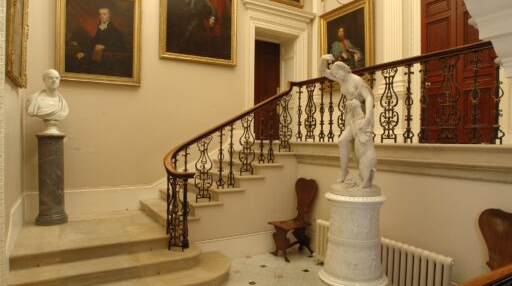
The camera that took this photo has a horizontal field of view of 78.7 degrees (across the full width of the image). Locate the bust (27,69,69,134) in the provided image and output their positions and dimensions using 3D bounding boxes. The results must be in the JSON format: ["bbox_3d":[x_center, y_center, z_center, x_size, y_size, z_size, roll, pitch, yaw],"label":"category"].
[{"bbox_3d":[-2.820,-0.554,4.220,0.480,0.880,0.300,0,1,-40],"label":"bust"}]

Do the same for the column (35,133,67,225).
[{"bbox_3d":[-2.780,0.478,4.240,0.375,1.190,0.375,0,0,-28],"label":"column"}]

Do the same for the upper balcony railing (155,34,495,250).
[{"bbox_3d":[0.450,0.190,3.240,2.150,2.080,2.700,0,0,-29],"label":"upper balcony railing"}]

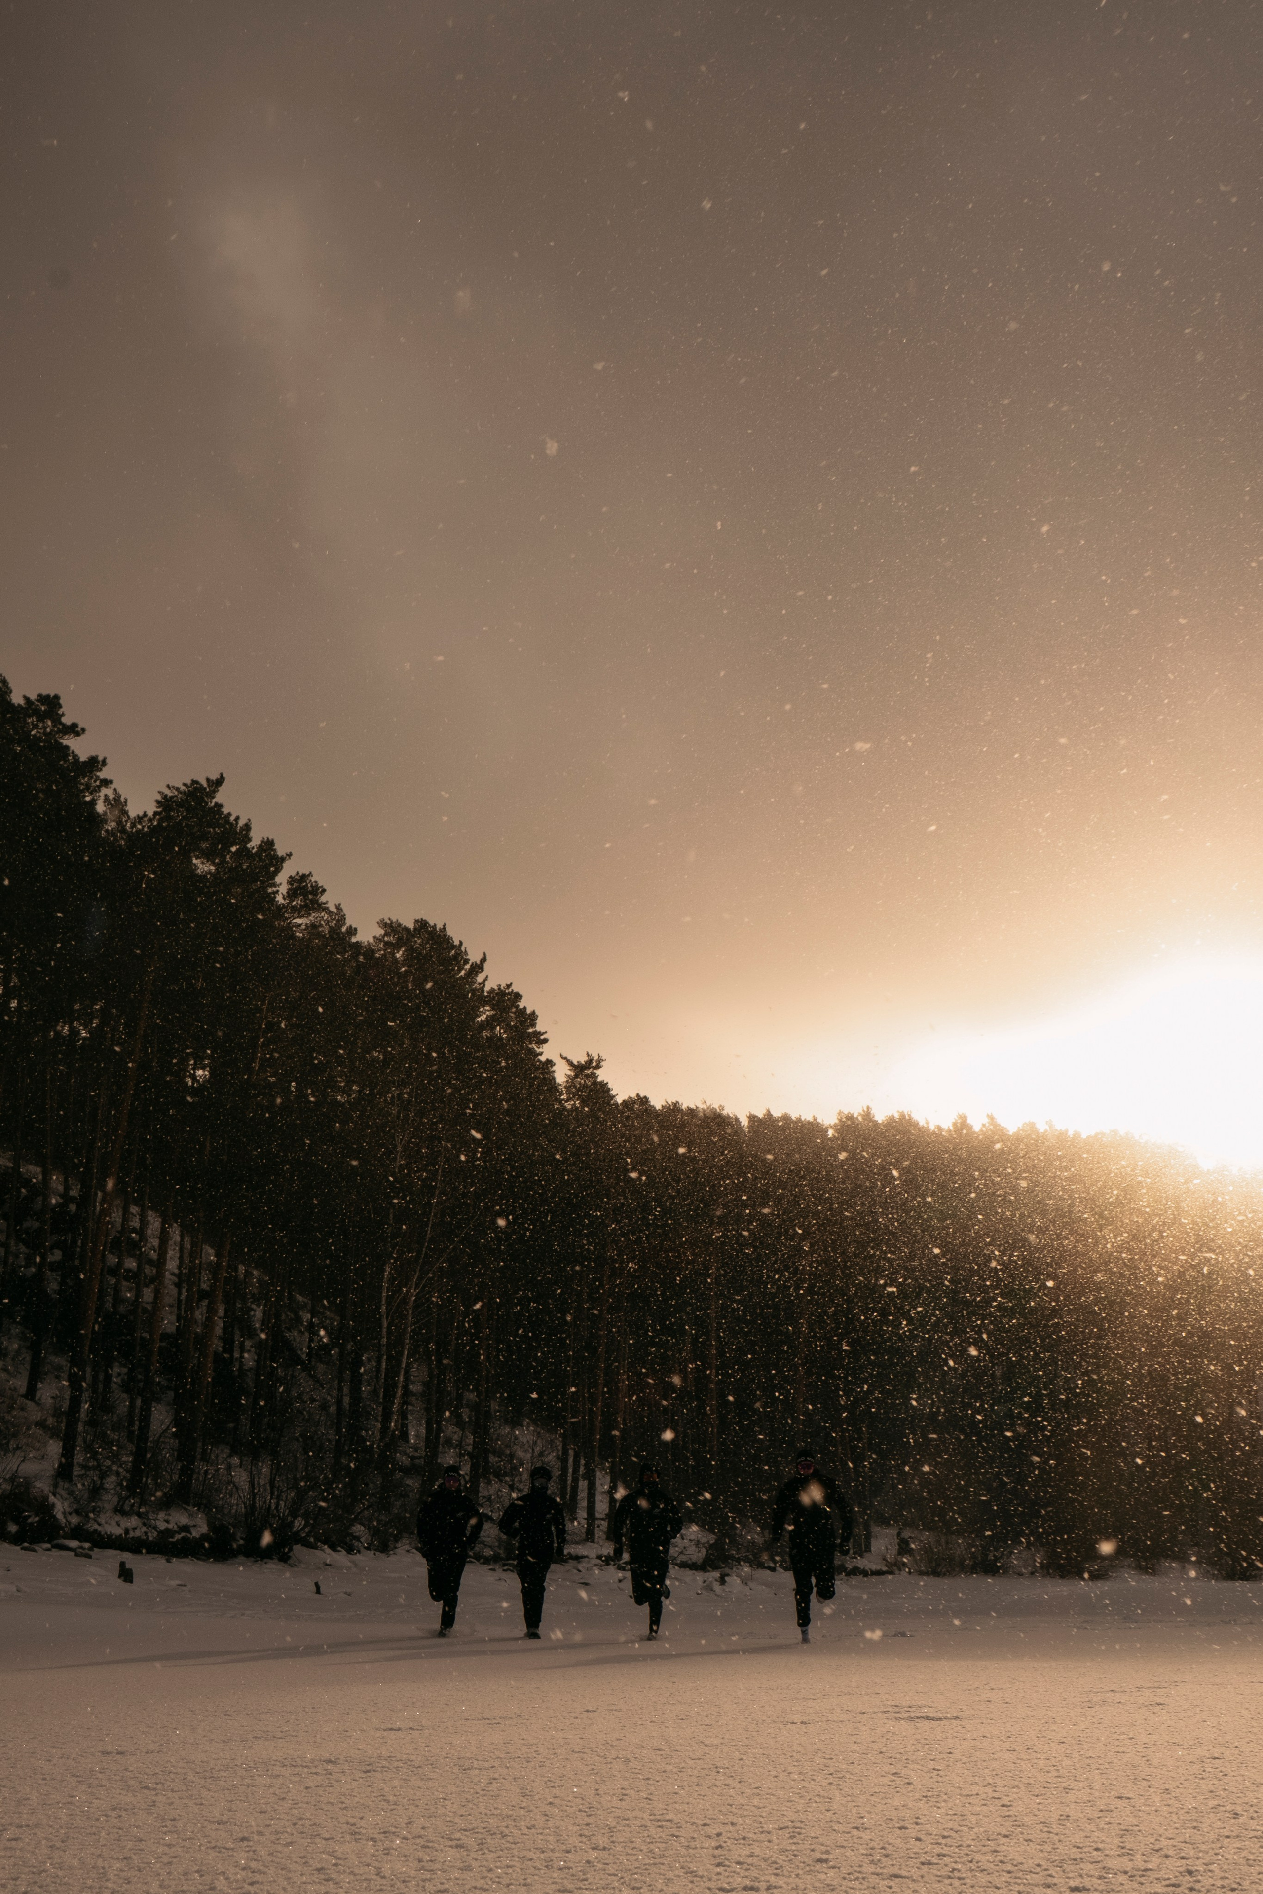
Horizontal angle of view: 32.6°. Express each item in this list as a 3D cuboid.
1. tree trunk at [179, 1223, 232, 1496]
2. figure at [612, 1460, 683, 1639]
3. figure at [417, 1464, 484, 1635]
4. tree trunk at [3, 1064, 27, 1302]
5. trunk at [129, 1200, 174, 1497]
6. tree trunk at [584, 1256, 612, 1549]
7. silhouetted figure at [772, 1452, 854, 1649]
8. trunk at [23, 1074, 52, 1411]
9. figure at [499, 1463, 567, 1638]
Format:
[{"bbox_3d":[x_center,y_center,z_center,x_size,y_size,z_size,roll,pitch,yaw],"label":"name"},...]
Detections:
[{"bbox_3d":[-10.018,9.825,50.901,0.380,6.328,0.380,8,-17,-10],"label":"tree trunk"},{"bbox_3d":[0.163,6.032,21.639,0.713,1.730,0.750,0,-16,1],"label":"figure"},{"bbox_3d":[-1.915,6.349,22.774,0.703,1.730,0.750,2,-16,-4],"label":"figure"},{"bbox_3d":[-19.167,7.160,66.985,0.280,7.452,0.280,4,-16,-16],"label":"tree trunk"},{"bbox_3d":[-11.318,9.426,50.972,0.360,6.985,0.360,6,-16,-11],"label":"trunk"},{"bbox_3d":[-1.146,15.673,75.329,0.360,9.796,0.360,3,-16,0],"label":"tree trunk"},{"bbox_3d":[1.685,5.567,20.127,0.773,1.770,0.750,-1,-16,5],"label":"silhouetted figure"},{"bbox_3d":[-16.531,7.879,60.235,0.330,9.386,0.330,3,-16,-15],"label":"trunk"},{"bbox_3d":[-1.007,6.159,22.066,0.712,1.720,0.700,1,-16,-2],"label":"figure"}]

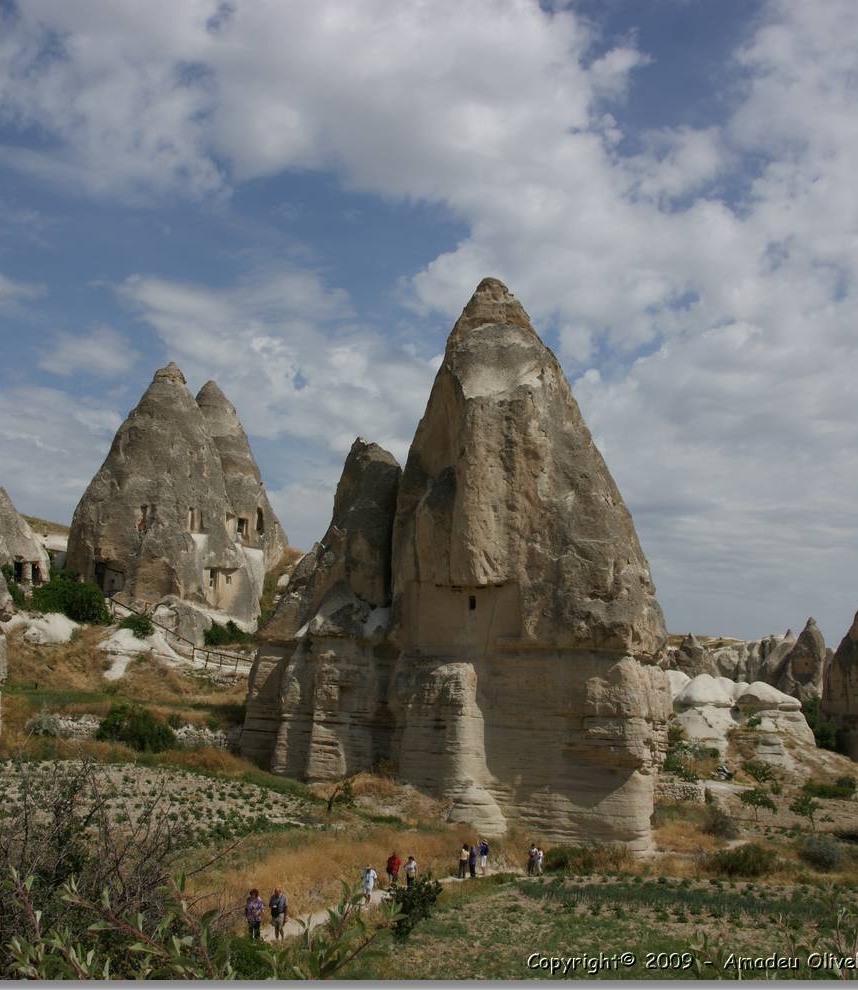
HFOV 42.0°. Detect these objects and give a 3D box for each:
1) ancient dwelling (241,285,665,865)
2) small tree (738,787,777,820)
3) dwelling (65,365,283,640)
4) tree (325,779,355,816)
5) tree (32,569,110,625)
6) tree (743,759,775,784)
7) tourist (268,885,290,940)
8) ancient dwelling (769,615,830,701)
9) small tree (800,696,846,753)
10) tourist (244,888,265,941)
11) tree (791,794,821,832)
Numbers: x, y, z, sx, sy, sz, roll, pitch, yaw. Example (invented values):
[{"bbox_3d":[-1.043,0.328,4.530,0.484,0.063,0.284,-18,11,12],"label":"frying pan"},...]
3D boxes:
[{"bbox_3d":[2.400,3.570,75.611,26.000,38.000,18.000,-2,-13,8],"label":"ancient dwelling"},{"bbox_3d":[24.700,23.287,84.432,2.800,2.650,2.700,-4,-14,17],"label":"small tree"},{"bbox_3d":[-22.066,0.640,97.000,18.896,24.371,17.000,3,-13,-13],"label":"dwelling"},{"bbox_3d":[-5.507,18.674,69.000,1.879,2.235,1.900,1,-13,-4],"label":"tree"},{"bbox_3d":[-25.000,7.179,78.375,5.400,3.600,4.500,3,-13,-11],"label":"tree"},{"bbox_3d":[25.926,21.742,88.000,2.488,1.880,2.300,-4,-14,16],"label":"tree"},{"bbox_3d":[-4.950,13.840,37.045,0.600,1.740,0.400,-4,-14,19],"label":"tourist"},{"bbox_3d":[56.889,25.682,171.888,9.367,13.702,9.000,-4,-14,17],"label":"ancient dwelling"},{"bbox_3d":[40.000,23.363,113.653,5.200,5.800,5.000,-4,-14,17],"label":"small tree"},{"bbox_3d":[-5.813,13.946,37.200,0.550,1.650,0.400,-1,-13,3],"label":"tourist"},{"bbox_3d":[25.871,21.808,77.000,2.097,2.487,2.100,-4,-14,17],"label":"tree"}]

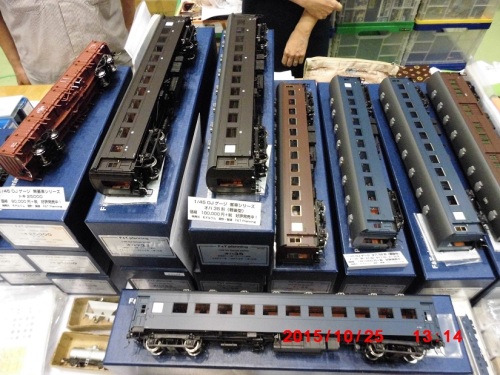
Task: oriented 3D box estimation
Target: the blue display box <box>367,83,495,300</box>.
[{"bbox_3d":[0.372,-0.016,0.835,0.118,0.136,0.547,2,51,2],"label":"blue display box"}]

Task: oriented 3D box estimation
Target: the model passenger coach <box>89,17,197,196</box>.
[{"bbox_3d":[-0.168,-0.171,0.649,0.086,0.063,0.436,2,51,2],"label":"model passenger coach"}]

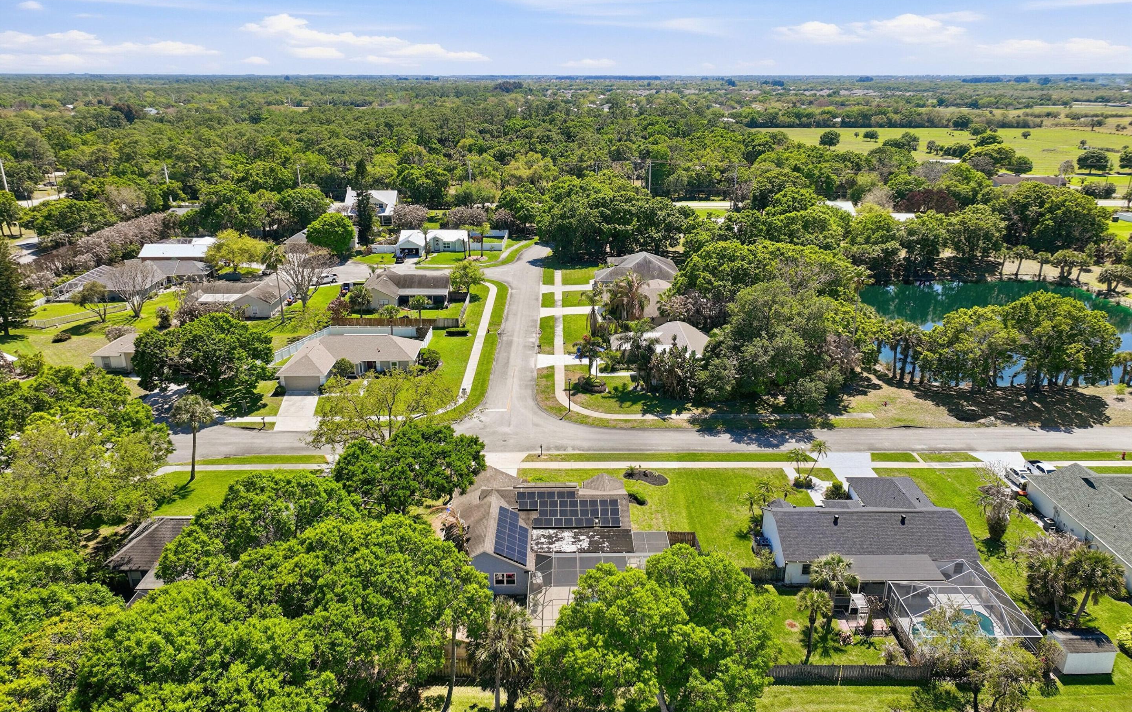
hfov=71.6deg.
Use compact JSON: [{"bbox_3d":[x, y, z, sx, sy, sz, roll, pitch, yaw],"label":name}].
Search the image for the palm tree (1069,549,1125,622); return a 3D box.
[{"bbox_3d":[41.721,18.513,62.478,4.447,6.167,4.200,0,20,0],"label":"palm tree"}]

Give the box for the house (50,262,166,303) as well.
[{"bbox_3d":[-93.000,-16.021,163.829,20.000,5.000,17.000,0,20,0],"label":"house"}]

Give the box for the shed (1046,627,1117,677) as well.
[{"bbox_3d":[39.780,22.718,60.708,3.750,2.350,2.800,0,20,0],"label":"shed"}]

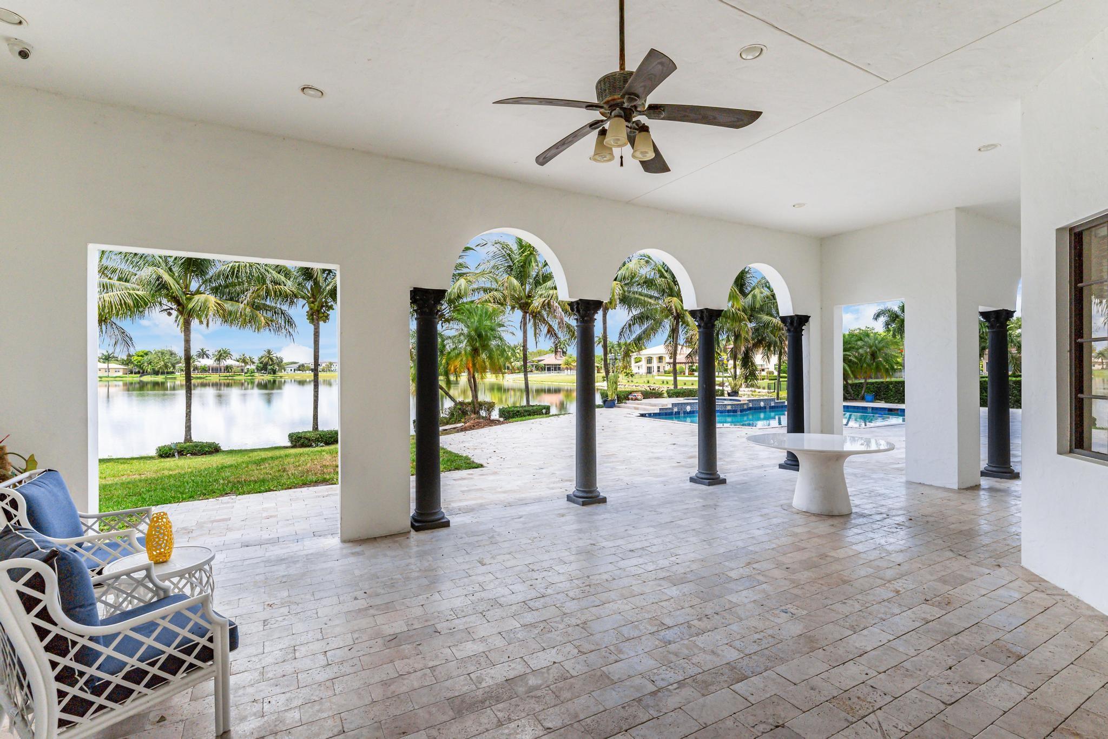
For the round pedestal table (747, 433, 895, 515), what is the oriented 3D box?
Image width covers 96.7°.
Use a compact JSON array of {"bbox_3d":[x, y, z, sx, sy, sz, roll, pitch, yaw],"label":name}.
[{"bbox_3d":[3.048,1.205,5.660,1.473,0.759,1.473,0,0,-28],"label":"round pedestal table"}]

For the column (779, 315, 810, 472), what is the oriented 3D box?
[{"bbox_3d":[3.806,0.370,7.755,0.341,2.413,0.341,0,0,-28],"label":"column"}]

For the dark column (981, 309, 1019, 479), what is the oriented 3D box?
[{"bbox_3d":[6.526,0.359,7.201,0.341,2.413,0.341,0,0,-28],"label":"dark column"}]

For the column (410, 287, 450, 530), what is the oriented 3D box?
[{"bbox_3d":[-1.288,0.399,5.099,0.341,2.413,0.341,0,0,-28],"label":"column"}]

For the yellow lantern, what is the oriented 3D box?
[{"bbox_3d":[-2.301,0.965,2.862,0.127,0.285,0.127,0,0,-28],"label":"yellow lantern"}]

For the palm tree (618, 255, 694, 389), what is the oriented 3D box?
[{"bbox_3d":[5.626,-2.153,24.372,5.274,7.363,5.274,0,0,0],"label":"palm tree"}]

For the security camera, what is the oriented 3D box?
[{"bbox_3d":[-3.381,-2.020,3.115,0.119,0.085,0.119,0,0,22],"label":"security camera"}]

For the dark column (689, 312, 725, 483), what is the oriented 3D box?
[{"bbox_3d":[2.156,0.379,6.895,0.341,2.413,0.341,0,0,-28],"label":"dark column"}]

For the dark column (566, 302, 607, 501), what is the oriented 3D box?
[{"bbox_3d":[0.394,0.389,5.976,0.341,2.413,0.341,0,0,-28],"label":"dark column"}]

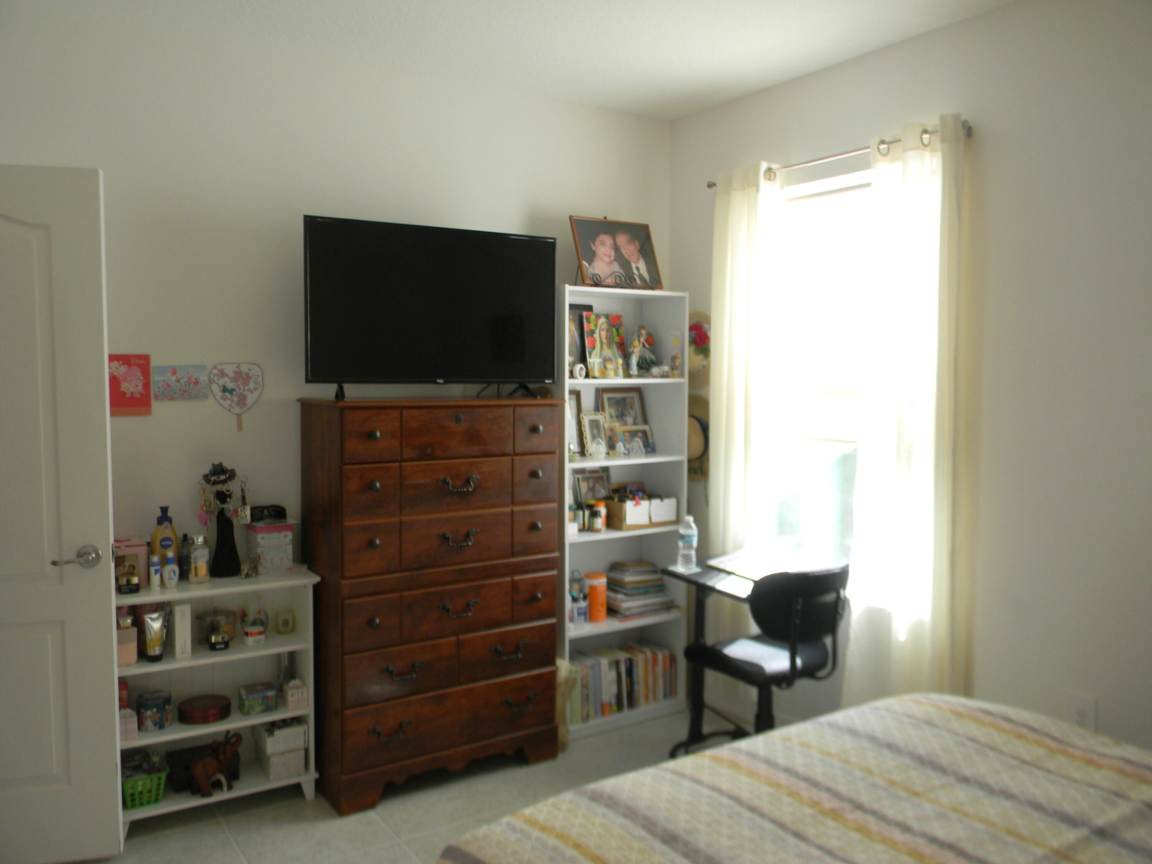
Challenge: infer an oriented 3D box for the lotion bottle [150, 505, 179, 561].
[{"bbox_3d":[-1.337,0.366,3.029,0.082,0.248,0.055,-2,6,-32],"label":"lotion bottle"}]

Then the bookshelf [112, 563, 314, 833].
[{"bbox_3d":[-1.204,0.870,3.082,0.653,0.762,0.303,-2,6,-32],"label":"bookshelf"}]

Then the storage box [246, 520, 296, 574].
[{"bbox_3d":[-1.060,0.397,3.235,0.128,0.152,0.120,-2,6,-32],"label":"storage box"}]

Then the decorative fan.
[{"bbox_3d":[-1.168,-0.120,3.207,0.178,0.234,0.015,-2,6,-32],"label":"decorative fan"}]

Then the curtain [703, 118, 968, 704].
[{"bbox_3d":[0.860,0.076,3.335,0.110,2.140,1.180,-2,6,-32],"label":"curtain"}]

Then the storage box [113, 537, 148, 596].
[{"bbox_3d":[-1.451,0.422,2.968,0.140,0.146,0.137,-2,6,-32],"label":"storage box"}]

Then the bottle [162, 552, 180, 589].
[{"bbox_3d":[-1.292,0.440,2.973,0.049,0.112,0.038,-2,6,-32],"label":"bottle"}]

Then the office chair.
[{"bbox_3d":[0.670,0.839,3.340,0.520,0.815,0.560,-2,6,-32],"label":"office chair"}]

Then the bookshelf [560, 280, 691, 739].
[{"bbox_3d":[0.136,0.310,3.868,0.604,1.775,0.293,-2,6,-32],"label":"bookshelf"}]

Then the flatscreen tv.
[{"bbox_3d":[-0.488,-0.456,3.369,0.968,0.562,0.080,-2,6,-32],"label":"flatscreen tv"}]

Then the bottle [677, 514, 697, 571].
[{"bbox_3d":[0.421,0.425,3.537,0.065,0.205,0.065,-2,6,-32],"label":"bottle"}]

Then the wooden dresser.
[{"bbox_3d":[-0.518,0.553,3.403,0.858,1.355,0.460,-2,6,-32],"label":"wooden dresser"}]

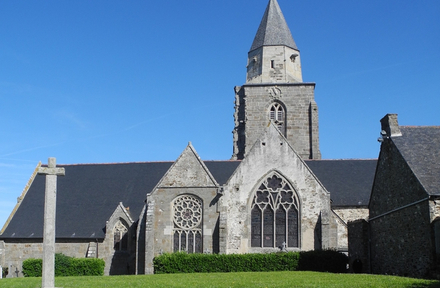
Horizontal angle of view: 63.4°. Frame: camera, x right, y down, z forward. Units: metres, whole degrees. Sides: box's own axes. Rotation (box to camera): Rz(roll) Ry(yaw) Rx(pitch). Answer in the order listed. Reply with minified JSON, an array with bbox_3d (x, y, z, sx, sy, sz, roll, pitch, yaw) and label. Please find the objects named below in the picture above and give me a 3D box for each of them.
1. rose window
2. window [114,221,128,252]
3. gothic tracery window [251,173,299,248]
[{"bbox_3d":[-2.158,5.497,24.316,2.100,3.901,0.400,-1,-11,3],"label":"rose window"},{"bbox_3d":[-7.057,6.605,25.771,0.971,2.233,0.350,-1,-11,3],"label":"window"},{"bbox_3d":[3.657,4.432,23.799,3.248,4.888,0.400,-1,-11,3],"label":"gothic tracery window"}]

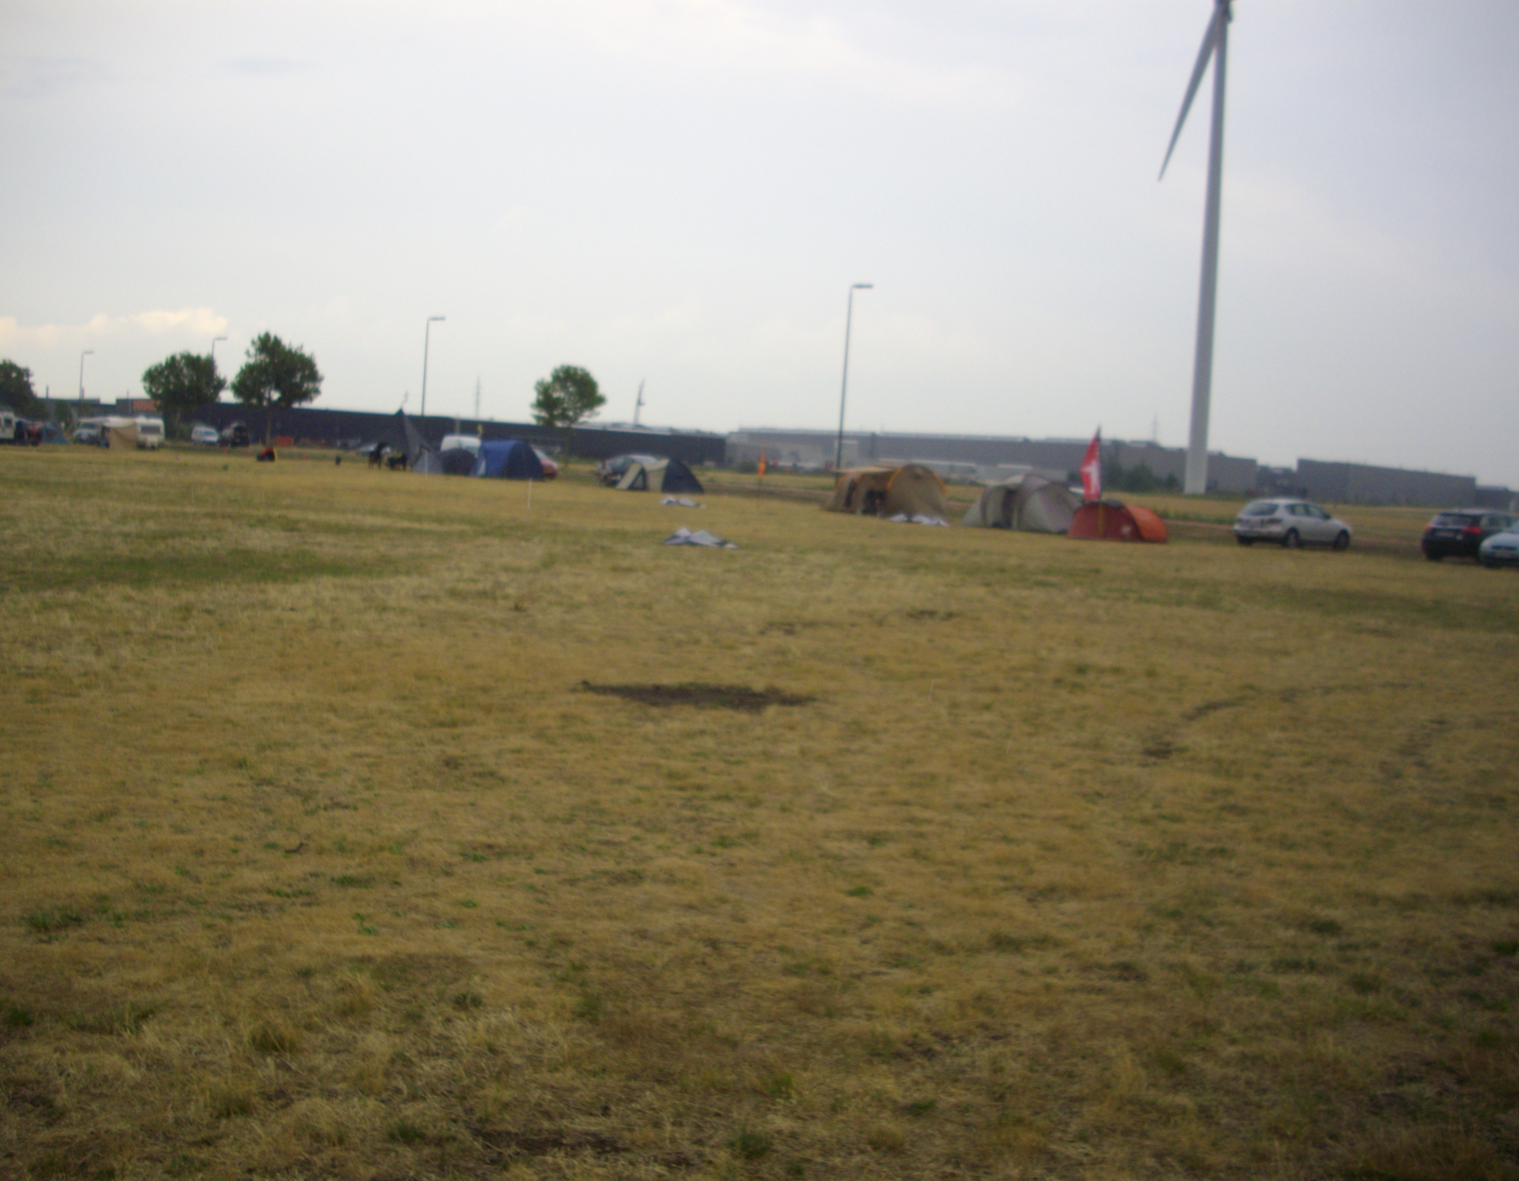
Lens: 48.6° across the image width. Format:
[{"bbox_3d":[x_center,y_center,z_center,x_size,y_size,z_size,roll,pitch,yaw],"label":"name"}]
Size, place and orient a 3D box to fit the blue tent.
[{"bbox_3d":[-13.320,-7.017,90.000,3.200,2.050,2.700,2,5,-18],"label":"blue tent"}]

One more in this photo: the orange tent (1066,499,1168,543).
[{"bbox_3d":[10.695,-2.144,50.200,2.300,1.270,2.300,6,5,33],"label":"orange tent"}]

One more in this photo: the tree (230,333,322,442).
[{"bbox_3d":[-49.468,-20.554,172.000,9.200,11.500,9.200,2,5,-16],"label":"tree"}]

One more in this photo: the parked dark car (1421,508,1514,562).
[{"bbox_3d":[21.787,-1.646,51.000,1.800,1.470,4.350,7,6,43],"label":"parked dark car"}]

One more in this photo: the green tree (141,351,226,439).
[{"bbox_3d":[-60.266,-20.292,176.000,8.600,9.500,8.600,2,5,-19],"label":"green tree"}]

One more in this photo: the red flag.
[{"bbox_3d":[10.046,-3.802,51.000,0.650,2.150,0.120,5,5,14],"label":"red flag"}]

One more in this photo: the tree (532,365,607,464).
[{"bbox_3d":[-17.103,-15.650,150.000,6.600,8.900,6.600,3,4,-6],"label":"tree"}]

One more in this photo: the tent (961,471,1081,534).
[{"bbox_3d":[8.707,-2.968,55.800,3.600,1.820,2.800,5,5,23],"label":"tent"}]

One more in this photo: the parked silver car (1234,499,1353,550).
[{"bbox_3d":[16.914,-2.105,53.200,4.450,1.470,1.760,0,6,-41],"label":"parked silver car"}]

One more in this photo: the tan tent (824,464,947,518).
[{"bbox_3d":[4.562,-3.610,60.300,3.400,1.920,2.800,7,6,43],"label":"tan tent"}]

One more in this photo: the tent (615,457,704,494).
[{"bbox_3d":[-4.825,-5.636,81.000,3.900,1.680,2.600,1,5,-32],"label":"tent"}]

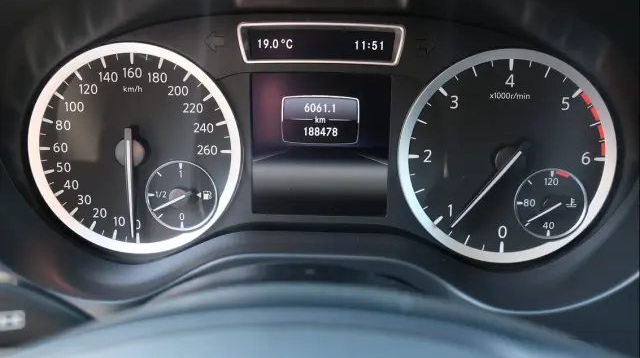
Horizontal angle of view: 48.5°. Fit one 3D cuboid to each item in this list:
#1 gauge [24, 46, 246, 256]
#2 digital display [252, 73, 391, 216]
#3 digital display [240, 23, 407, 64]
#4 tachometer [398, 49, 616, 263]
[{"bbox_3d":[-0.099,-0.016,0.385,0.115,0.115,0.020,1,10,1],"label":"gauge"},{"bbox_3d":[0.000,-0.018,0.385,0.074,0.077,0.010,1,10,1],"label":"digital display"},{"bbox_3d":[0.001,-0.070,0.371,0.086,0.020,0.012,1,10,1],"label":"digital display"},{"bbox_3d":[0.099,-0.012,0.381,0.115,0.115,0.020,1,10,1],"label":"tachometer"}]

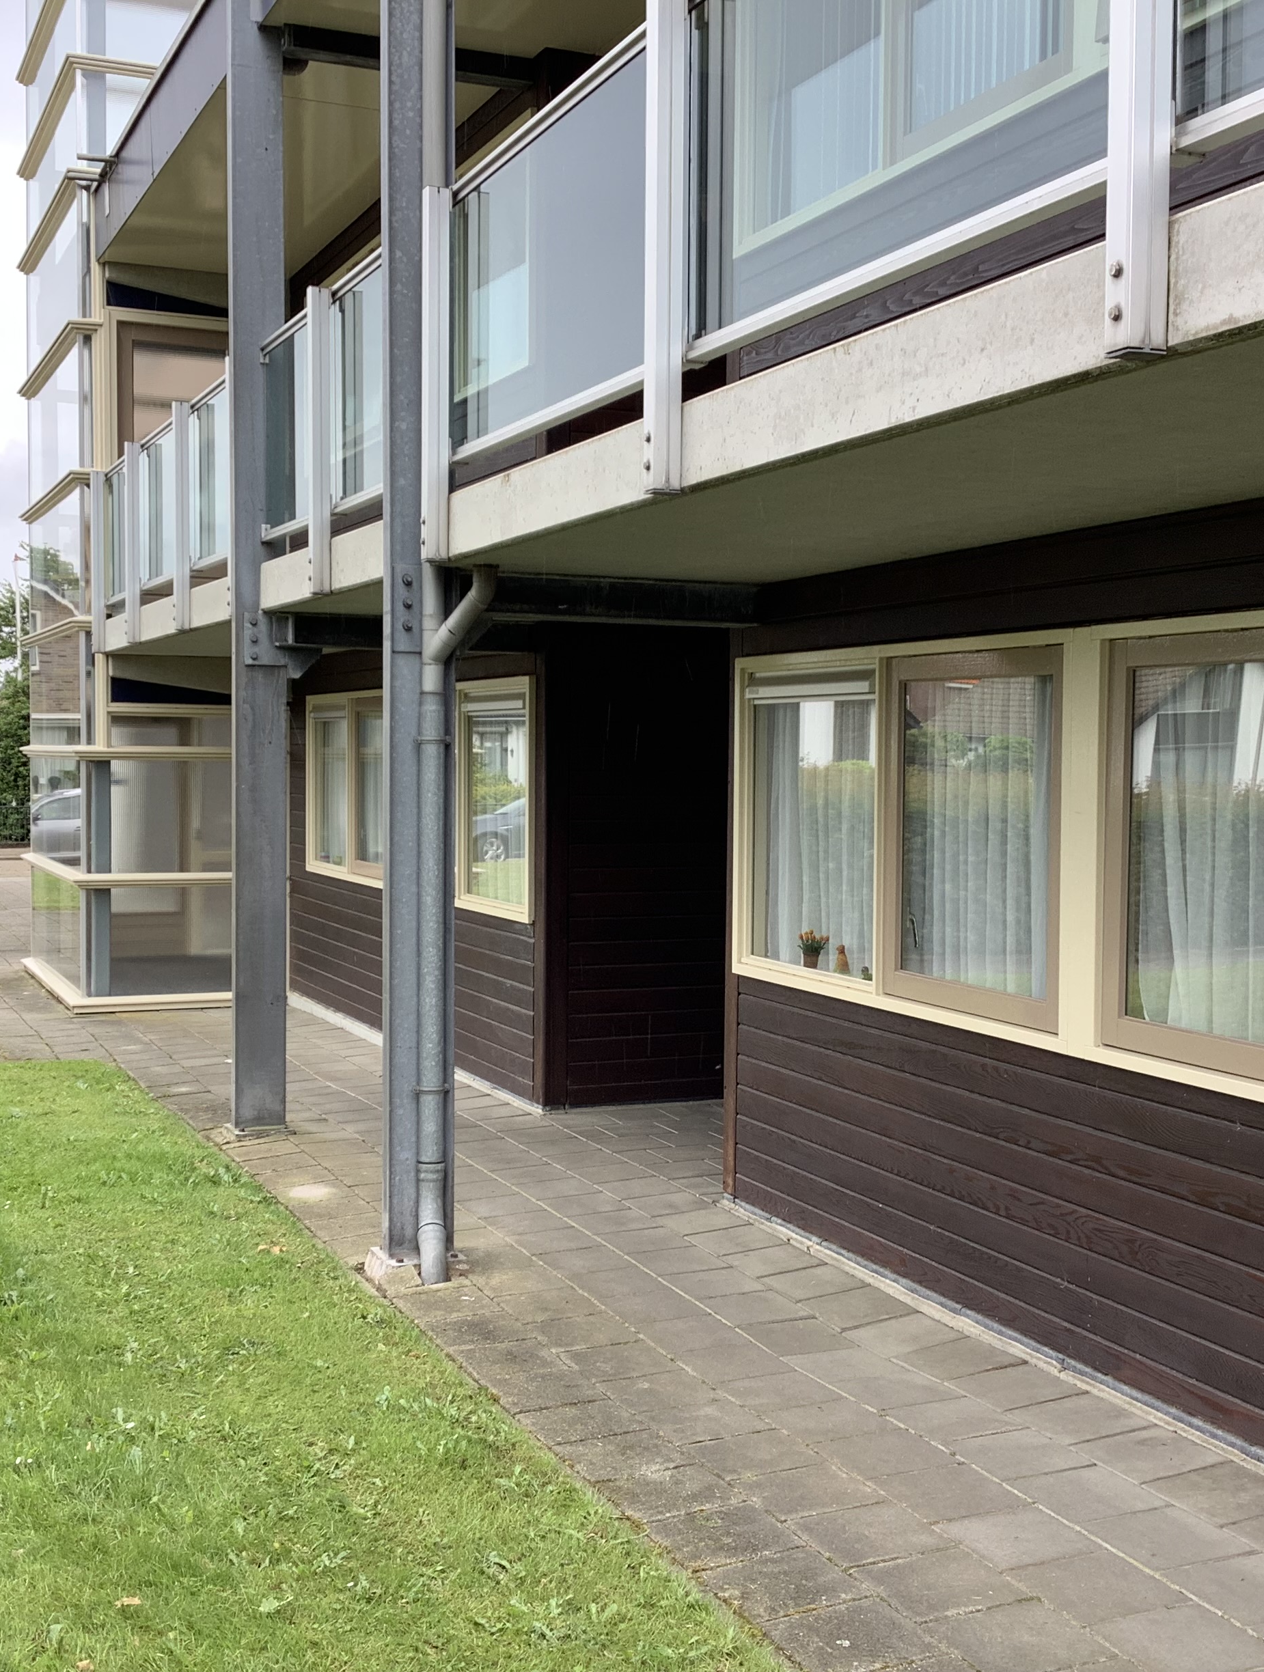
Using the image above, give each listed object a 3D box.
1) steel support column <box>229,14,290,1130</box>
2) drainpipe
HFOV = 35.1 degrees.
[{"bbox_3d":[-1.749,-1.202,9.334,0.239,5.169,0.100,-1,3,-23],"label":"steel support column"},{"bbox_3d":[-0.599,0.300,6.978,0.279,2.484,0.130,-1,3,-23],"label":"drainpipe"}]

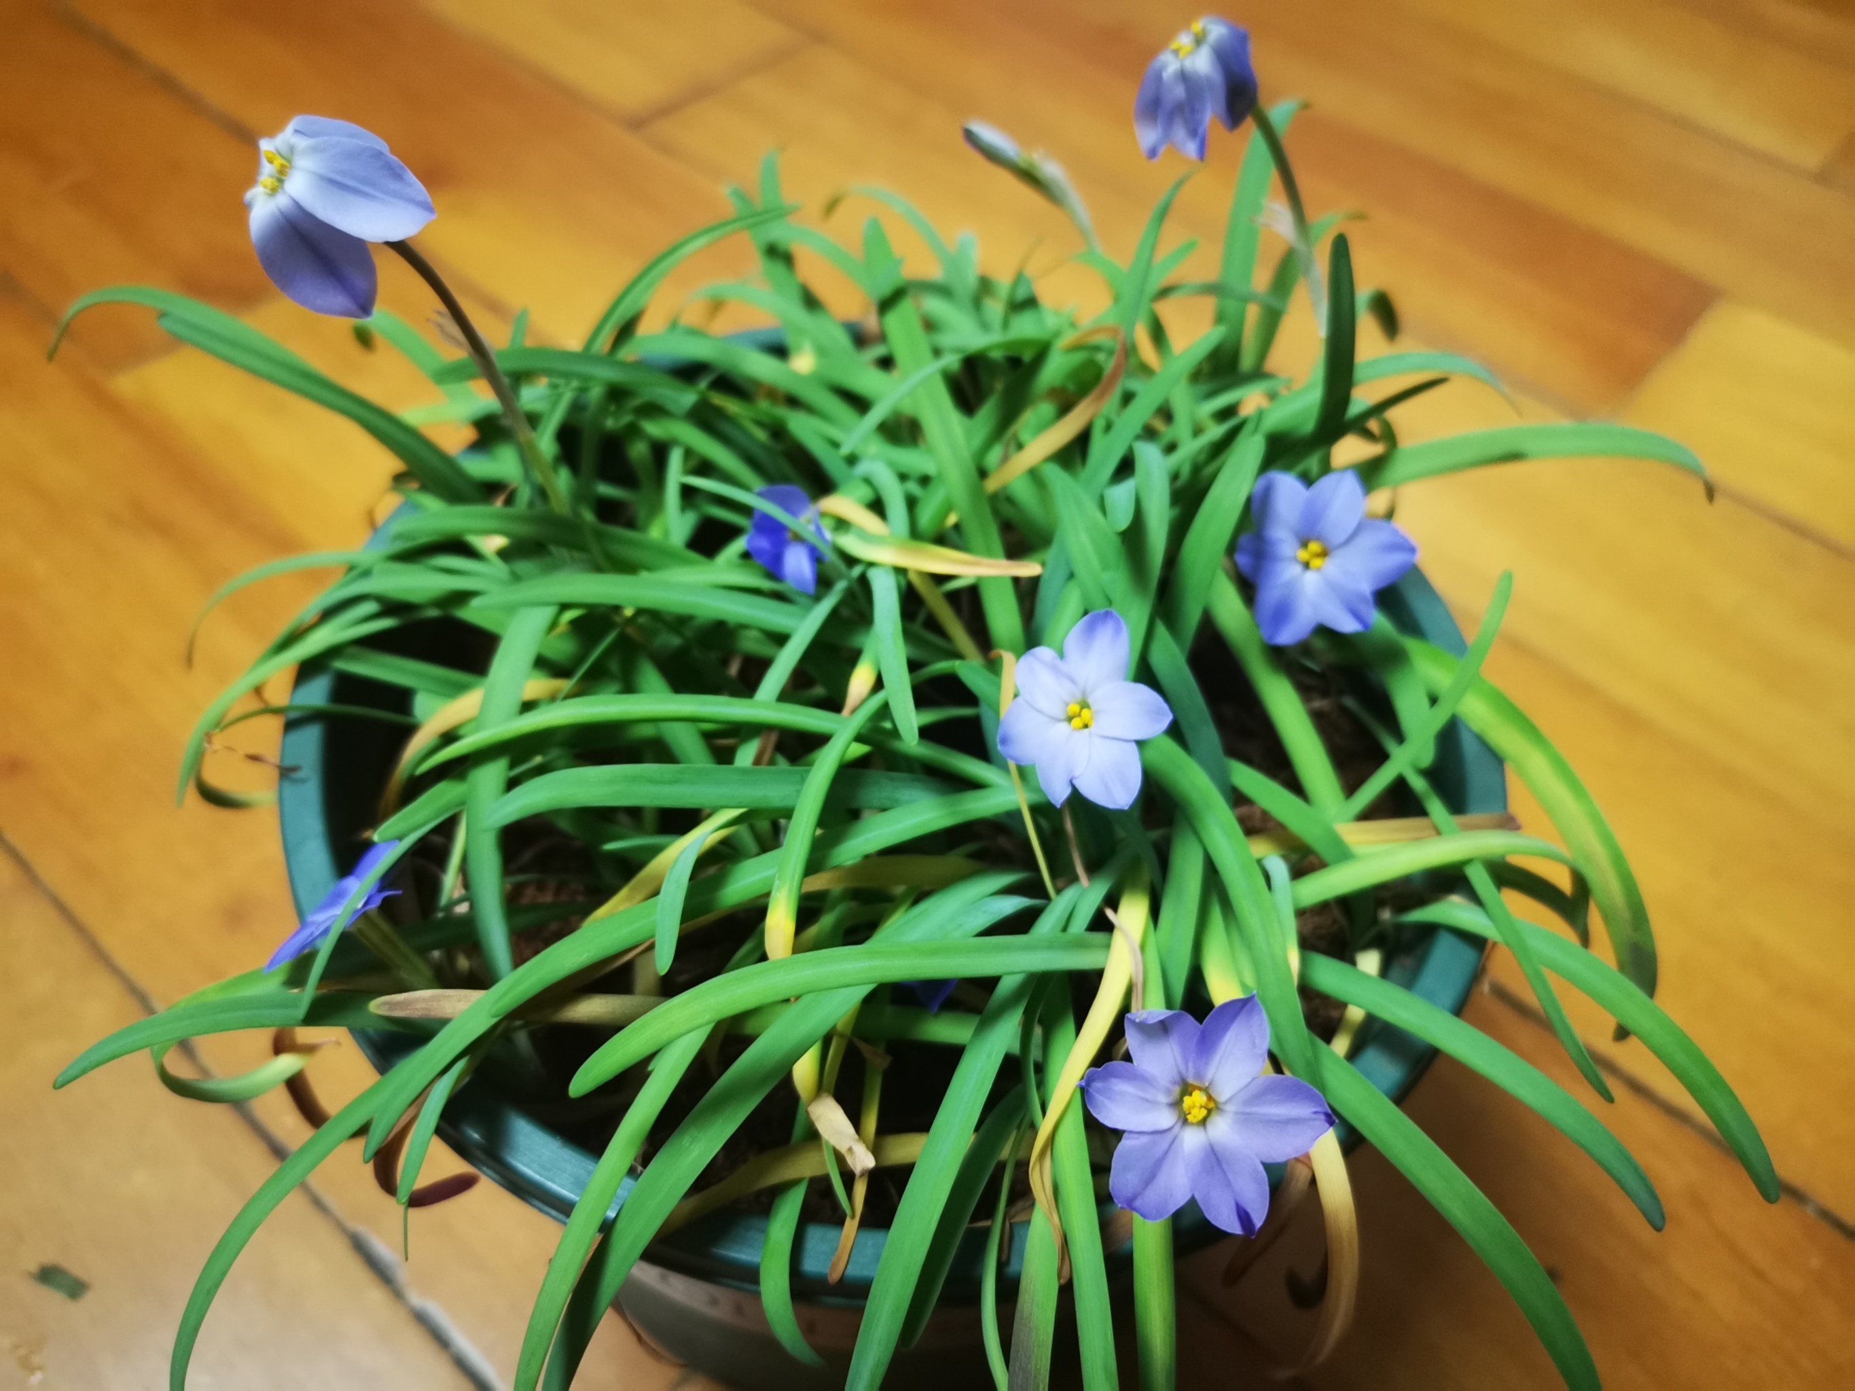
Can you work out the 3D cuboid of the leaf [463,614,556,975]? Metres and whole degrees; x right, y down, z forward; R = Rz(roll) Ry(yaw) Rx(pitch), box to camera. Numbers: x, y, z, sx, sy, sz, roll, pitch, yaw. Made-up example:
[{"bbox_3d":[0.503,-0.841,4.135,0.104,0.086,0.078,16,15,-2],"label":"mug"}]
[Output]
[{"bbox_3d":[-0.072,0.015,0.247,0.010,0.010,0.066,4,83,0],"label":"leaf"}]

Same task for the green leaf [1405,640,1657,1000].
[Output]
[{"bbox_3d":[0.113,0.021,0.267,0.007,0.020,0.076,-28,77,-4],"label":"green leaf"}]

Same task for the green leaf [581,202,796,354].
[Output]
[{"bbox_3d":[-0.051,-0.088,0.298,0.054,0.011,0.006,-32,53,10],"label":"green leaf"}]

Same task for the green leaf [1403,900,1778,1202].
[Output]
[{"bbox_3d":[0.106,0.052,0.221,0.074,0.020,0.006,38,55,2],"label":"green leaf"}]

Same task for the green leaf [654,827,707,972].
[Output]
[{"bbox_3d":[-0.041,0.035,0.242,0.004,0.006,0.024,18,90,11],"label":"green leaf"}]

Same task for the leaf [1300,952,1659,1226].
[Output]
[{"bbox_3d":[0.083,0.057,0.209,0.065,0.017,0.008,35,55,5],"label":"leaf"}]

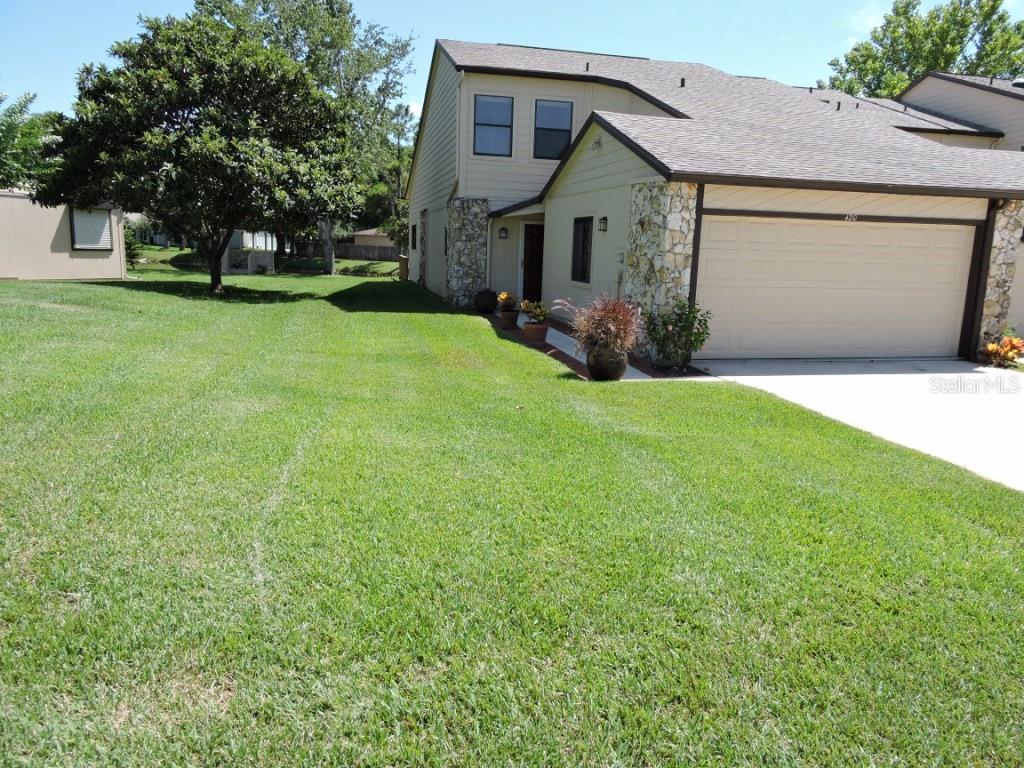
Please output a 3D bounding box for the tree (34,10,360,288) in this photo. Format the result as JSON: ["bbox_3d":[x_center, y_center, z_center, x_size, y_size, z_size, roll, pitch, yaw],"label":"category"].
[{"bbox_3d":[-8.498,-6.064,18.945,7.900,7.100,7.600,-1,10,-12],"label":"tree"}]

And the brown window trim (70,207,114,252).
[{"bbox_3d":[-13.294,-4.912,22.500,0.100,1.400,1.450,4,10,16],"label":"brown window trim"}]

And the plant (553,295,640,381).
[{"bbox_3d":[1.067,-0.579,8.863,1.000,1.020,0.920,-1,10,-12],"label":"plant"}]

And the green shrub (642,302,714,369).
[{"bbox_3d":[2.378,-0.720,10.169,0.950,0.920,0.820,-1,10,-12],"label":"green shrub"}]

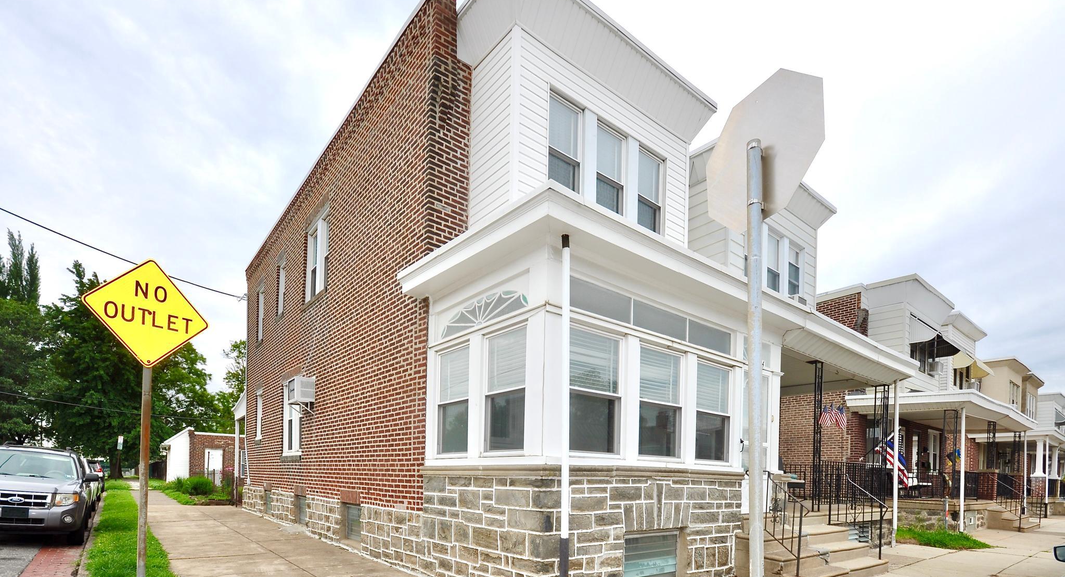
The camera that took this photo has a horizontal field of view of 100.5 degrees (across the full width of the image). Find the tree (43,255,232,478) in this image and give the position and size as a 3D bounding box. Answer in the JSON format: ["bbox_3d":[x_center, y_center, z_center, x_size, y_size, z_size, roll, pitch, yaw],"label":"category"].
[{"bbox_3d":[-28.236,5.647,31.500,10.000,14.800,10.000,11,-15,-37],"label":"tree"}]

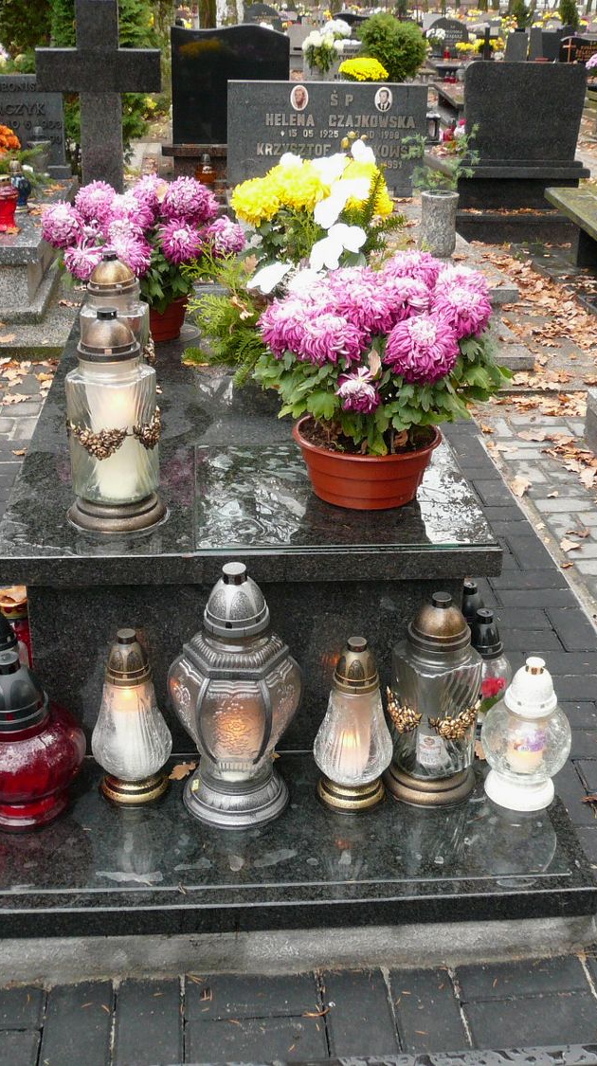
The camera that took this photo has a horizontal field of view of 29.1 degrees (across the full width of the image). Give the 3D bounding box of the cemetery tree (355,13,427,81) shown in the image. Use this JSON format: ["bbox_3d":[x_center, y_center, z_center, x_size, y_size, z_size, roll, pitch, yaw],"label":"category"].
[{"bbox_3d":[1.193,-6.134,14.861,0.960,1.100,0.960,-2,25,-5],"label":"cemetery tree"}]

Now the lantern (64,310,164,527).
[{"bbox_3d":[-0.295,-0.187,1.853,0.165,0.335,0.165,-2,25,-5],"label":"lantern"}]

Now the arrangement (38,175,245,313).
[{"bbox_3d":[-0.382,-0.690,2.812,0.490,0.355,0.460,-2,25,-5],"label":"arrangement"}]

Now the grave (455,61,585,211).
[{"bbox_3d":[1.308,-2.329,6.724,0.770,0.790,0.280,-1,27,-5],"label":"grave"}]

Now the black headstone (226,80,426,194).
[{"bbox_3d":[0.159,-2.178,6.399,1.090,0.620,0.100,0,25,-1],"label":"black headstone"}]

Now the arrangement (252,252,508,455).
[{"bbox_3d":[0.135,-0.289,1.940,0.425,0.360,0.410,-2,25,-5],"label":"arrangement"}]

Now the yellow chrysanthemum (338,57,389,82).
[{"bbox_3d":[0.528,-3.710,9.409,0.420,0.340,0.420,-1,27,-5],"label":"yellow chrysanthemum"}]

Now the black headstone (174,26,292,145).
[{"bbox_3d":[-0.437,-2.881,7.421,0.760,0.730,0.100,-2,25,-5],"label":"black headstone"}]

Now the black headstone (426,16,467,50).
[{"bbox_3d":[2.495,-8.260,19.145,0.710,0.618,0.110,-2,25,-5],"label":"black headstone"}]

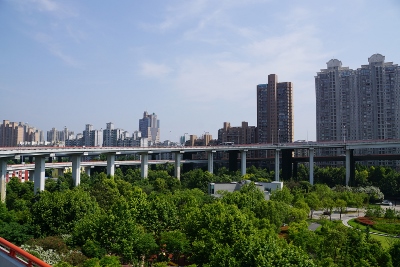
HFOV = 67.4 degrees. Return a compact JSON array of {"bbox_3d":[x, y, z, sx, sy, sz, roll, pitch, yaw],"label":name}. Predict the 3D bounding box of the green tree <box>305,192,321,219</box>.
[{"bbox_3d":[35.426,22.672,94.500,4.900,8.100,4.800,0,-3,0],"label":"green tree"}]

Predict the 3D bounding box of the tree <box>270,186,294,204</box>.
[{"bbox_3d":[28.865,22.917,105.000,8.400,8.700,8.000,0,-3,0],"label":"tree"}]

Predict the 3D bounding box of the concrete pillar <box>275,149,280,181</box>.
[{"bbox_3d":[45.828,20.171,177.000,2.100,20.500,2.400,0,-3,6],"label":"concrete pillar"}]

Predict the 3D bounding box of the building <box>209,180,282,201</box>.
[{"bbox_3d":[20.165,25.483,133.000,32.000,7.200,14.000,0,-3,2],"label":"building"}]

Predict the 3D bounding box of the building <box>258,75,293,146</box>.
[{"bbox_3d":[70.192,-8.832,279.000,31.000,87.000,21.000,-1,-3,23],"label":"building"}]

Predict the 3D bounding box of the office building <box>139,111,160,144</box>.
[{"bbox_3d":[-90.870,3.959,540.000,27.000,86.000,30.000,-2,-3,40],"label":"office building"}]

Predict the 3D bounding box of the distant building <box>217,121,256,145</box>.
[{"bbox_3d":[36.528,12.176,290.000,35.000,46.000,15.000,-1,-3,22],"label":"distant building"}]

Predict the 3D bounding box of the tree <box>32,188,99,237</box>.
[{"bbox_3d":[-30.477,18.920,68.000,14.500,12.800,13.500,0,-3,0],"label":"tree"}]

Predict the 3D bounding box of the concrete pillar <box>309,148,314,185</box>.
[{"bbox_3d":[64.192,19.659,172.000,2.100,20.800,2.400,-1,-3,19],"label":"concrete pillar"}]

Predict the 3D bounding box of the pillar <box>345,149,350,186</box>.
[{"bbox_3d":[81.538,19.244,165.000,2.100,21.000,2.400,-1,-3,27],"label":"pillar"}]

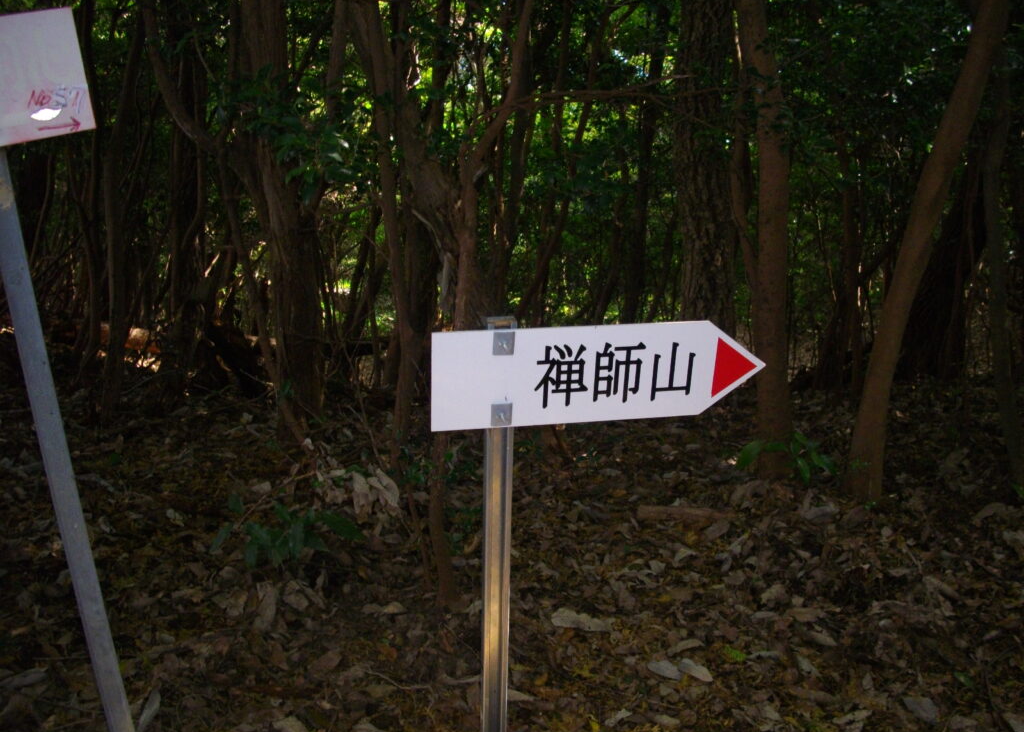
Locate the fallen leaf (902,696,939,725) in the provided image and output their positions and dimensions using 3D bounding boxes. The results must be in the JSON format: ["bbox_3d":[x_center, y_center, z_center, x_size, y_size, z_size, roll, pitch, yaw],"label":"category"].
[{"bbox_3d":[1.125,0.943,3.012,0.068,0.024,0.120,-2,9,-13],"label":"fallen leaf"}]

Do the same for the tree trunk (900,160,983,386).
[{"bbox_3d":[3.457,-0.772,8.773,0.450,1.784,0.420,6,6,0],"label":"tree trunk"}]

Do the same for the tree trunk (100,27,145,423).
[{"bbox_3d":[-2.516,-0.929,7.049,0.190,2.571,0.180,5,6,0],"label":"tree trunk"}]

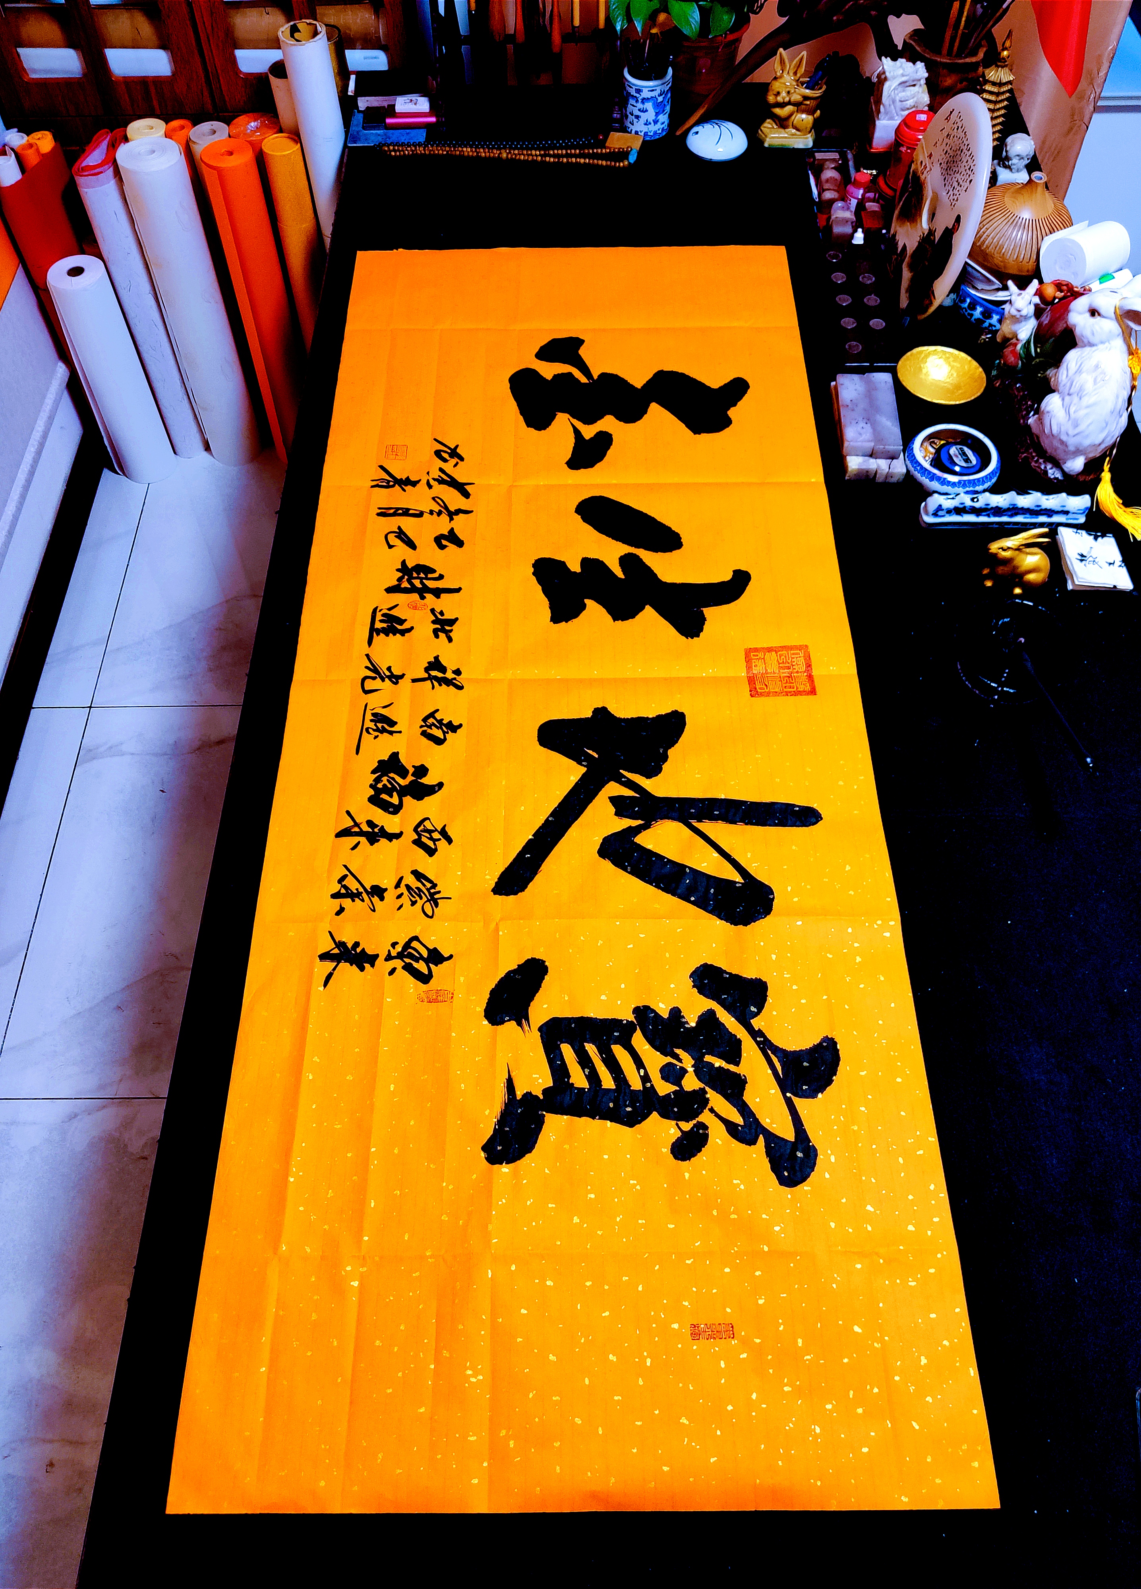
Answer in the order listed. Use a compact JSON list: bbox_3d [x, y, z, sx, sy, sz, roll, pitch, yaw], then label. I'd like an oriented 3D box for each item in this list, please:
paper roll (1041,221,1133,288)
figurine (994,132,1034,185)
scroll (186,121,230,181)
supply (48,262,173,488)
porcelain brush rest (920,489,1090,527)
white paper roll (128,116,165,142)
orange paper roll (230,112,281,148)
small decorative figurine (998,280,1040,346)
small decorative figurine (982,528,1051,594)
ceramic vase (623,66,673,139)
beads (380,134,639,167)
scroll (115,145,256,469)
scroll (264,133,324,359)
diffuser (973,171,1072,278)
[{"bbox_3d":[0.784,-0.818,1.815,0.089,0.084,0.084,-25,61,-15],"label":"paper roll"},{"bbox_3d":[0.730,-1.037,1.971,0.075,0.112,0.065,10,58,6],"label":"figurine"},{"bbox_3d":[-0.669,-1.051,2.521,0.073,0.700,0.073,0,58,0],"label":"scroll"},{"bbox_3d":[-0.965,-0.889,2.542,0.113,0.490,0.113,0,58,0],"label":"supply"},{"bbox_3d":[0.584,-0.394,1.620,0.216,0.038,0.042,1,58,1],"label":"porcelain brush rest"},{"bbox_3d":[-0.793,-1.061,2.530,0.075,0.695,0.075,0,58,0],"label":"white paper roll"},{"bbox_3d":[-0.593,-1.074,2.544,0.100,0.700,0.100,0,58,0],"label":"orange paper roll"},{"bbox_3d":[0.655,-0.706,1.747,0.060,0.090,0.060,12,58,8],"label":"small decorative figurine"},{"bbox_3d":[0.579,-0.305,1.534,0.088,0.070,0.055,-3,58,-2],"label":"small decorative figurine"},{"bbox_3d":[0.137,-1.237,2.123,0.084,0.096,0.084,0,58,0],"label":"ceramic vase"},{"bbox_3d":[-0.111,-1.140,2.113,0.455,0.012,0.090,0,58,0],"label":"beads"},{"bbox_3d":[-0.771,-0.986,2.479,0.112,0.700,0.112,0,58,0],"label":"scroll"},{"bbox_3d":[-0.533,-1.010,2.495,0.073,0.700,0.073,0,58,0],"label":"scroll"},{"bbox_3d":[0.719,-0.916,1.887,0.170,0.125,0.170,0,58,0],"label":"diffuser"}]

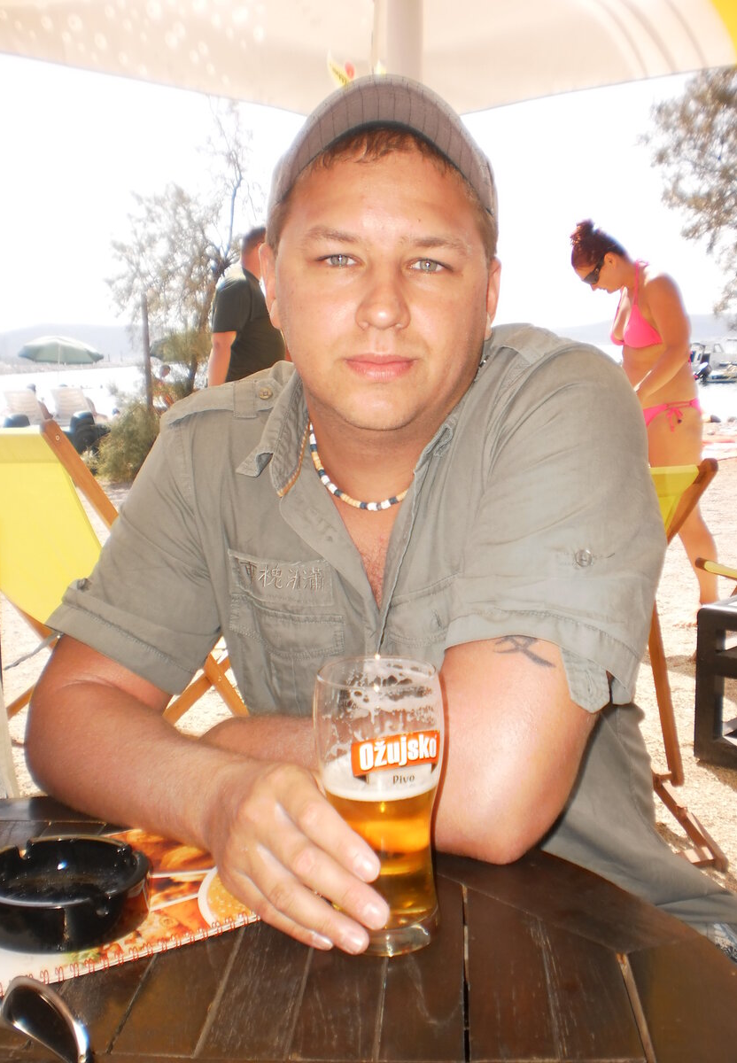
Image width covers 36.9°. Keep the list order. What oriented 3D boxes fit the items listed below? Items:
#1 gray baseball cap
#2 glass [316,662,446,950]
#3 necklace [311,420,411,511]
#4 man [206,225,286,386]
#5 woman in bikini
[{"bbox_3d":[0.012,-0.294,0.864,0.178,0.120,0.260,-1,-4,0],"label":"gray baseball cap"},{"bbox_3d":[0.006,0.159,0.651,0.076,0.158,0.076,-1,9,0],"label":"glass"},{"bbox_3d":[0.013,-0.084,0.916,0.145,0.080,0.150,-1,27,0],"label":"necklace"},{"bbox_3d":[-0.614,-0.723,5.960,0.380,1.750,0.500,4,10,25],"label":"man"},{"bbox_3d":[1.101,-0.421,4.416,0.570,1.615,0.470,-4,10,-22],"label":"woman in bikini"}]

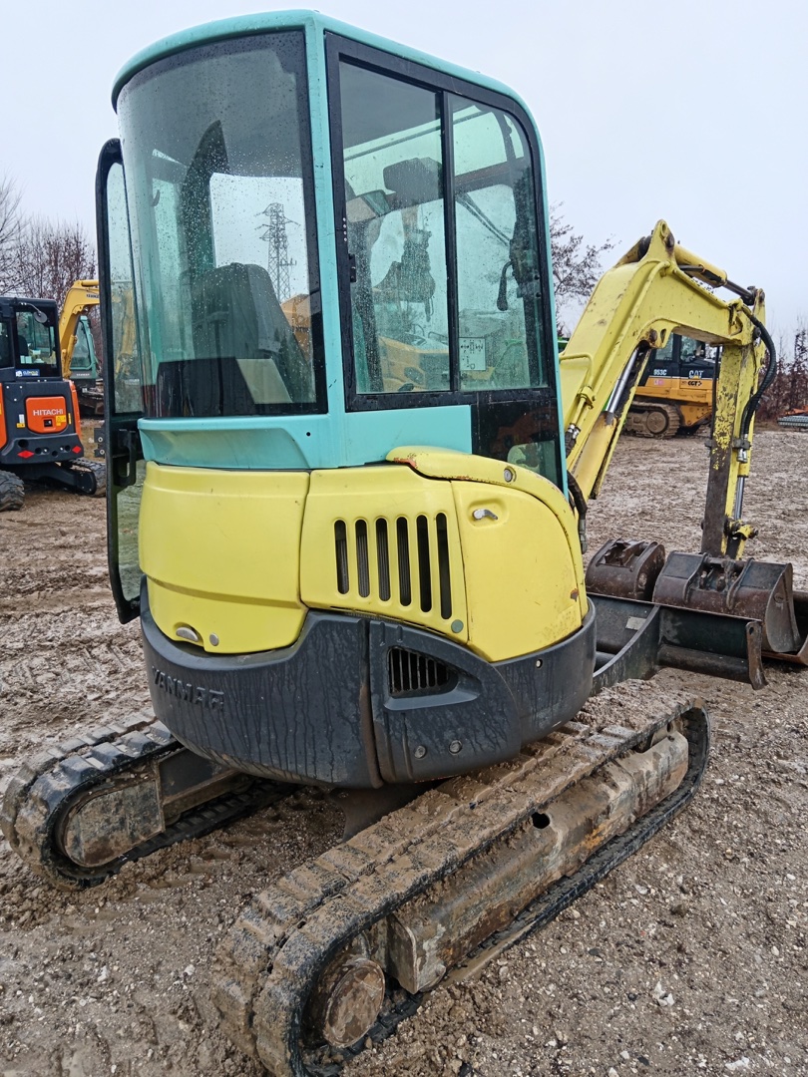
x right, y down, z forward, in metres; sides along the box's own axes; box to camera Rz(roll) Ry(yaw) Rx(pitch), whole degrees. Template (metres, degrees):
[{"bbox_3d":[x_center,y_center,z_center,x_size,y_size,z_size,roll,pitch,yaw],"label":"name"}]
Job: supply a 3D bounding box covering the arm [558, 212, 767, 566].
[{"bbox_3d":[1.264,-0.570,4.050,0.323,1.798,1.919,10,17,42],"label":"arm"}]

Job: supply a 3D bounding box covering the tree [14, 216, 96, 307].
[{"bbox_3d":[-11.988,-7.747,28.639,3.200,6.800,3.200,-6,13,-21],"label":"tree"}]

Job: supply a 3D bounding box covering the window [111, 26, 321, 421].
[{"bbox_3d":[-0.563,-0.762,2.219,0.889,0.848,0.242,10,17,42],"label":"window"}]

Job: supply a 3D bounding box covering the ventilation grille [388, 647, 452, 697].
[{"bbox_3d":[0.040,0.348,2.198,0.167,0.131,0.040,-3,12,-12],"label":"ventilation grille"}]

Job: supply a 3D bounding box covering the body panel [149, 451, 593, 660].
[{"bbox_3d":[-0.175,-0.013,2.550,1.192,0.616,0.990,10,17,42],"label":"body panel"}]

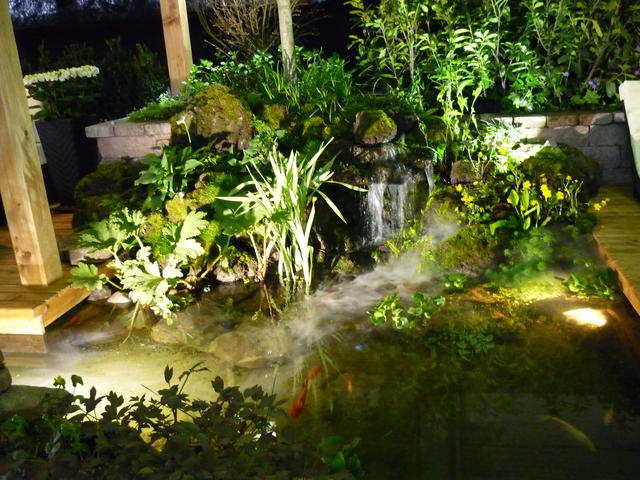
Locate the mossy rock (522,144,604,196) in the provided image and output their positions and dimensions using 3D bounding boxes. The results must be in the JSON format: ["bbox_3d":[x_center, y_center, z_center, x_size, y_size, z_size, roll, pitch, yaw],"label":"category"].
[{"bbox_3d":[1.663,-0.468,4.218,0.513,0.364,0.385,-2,21,0],"label":"mossy rock"}]

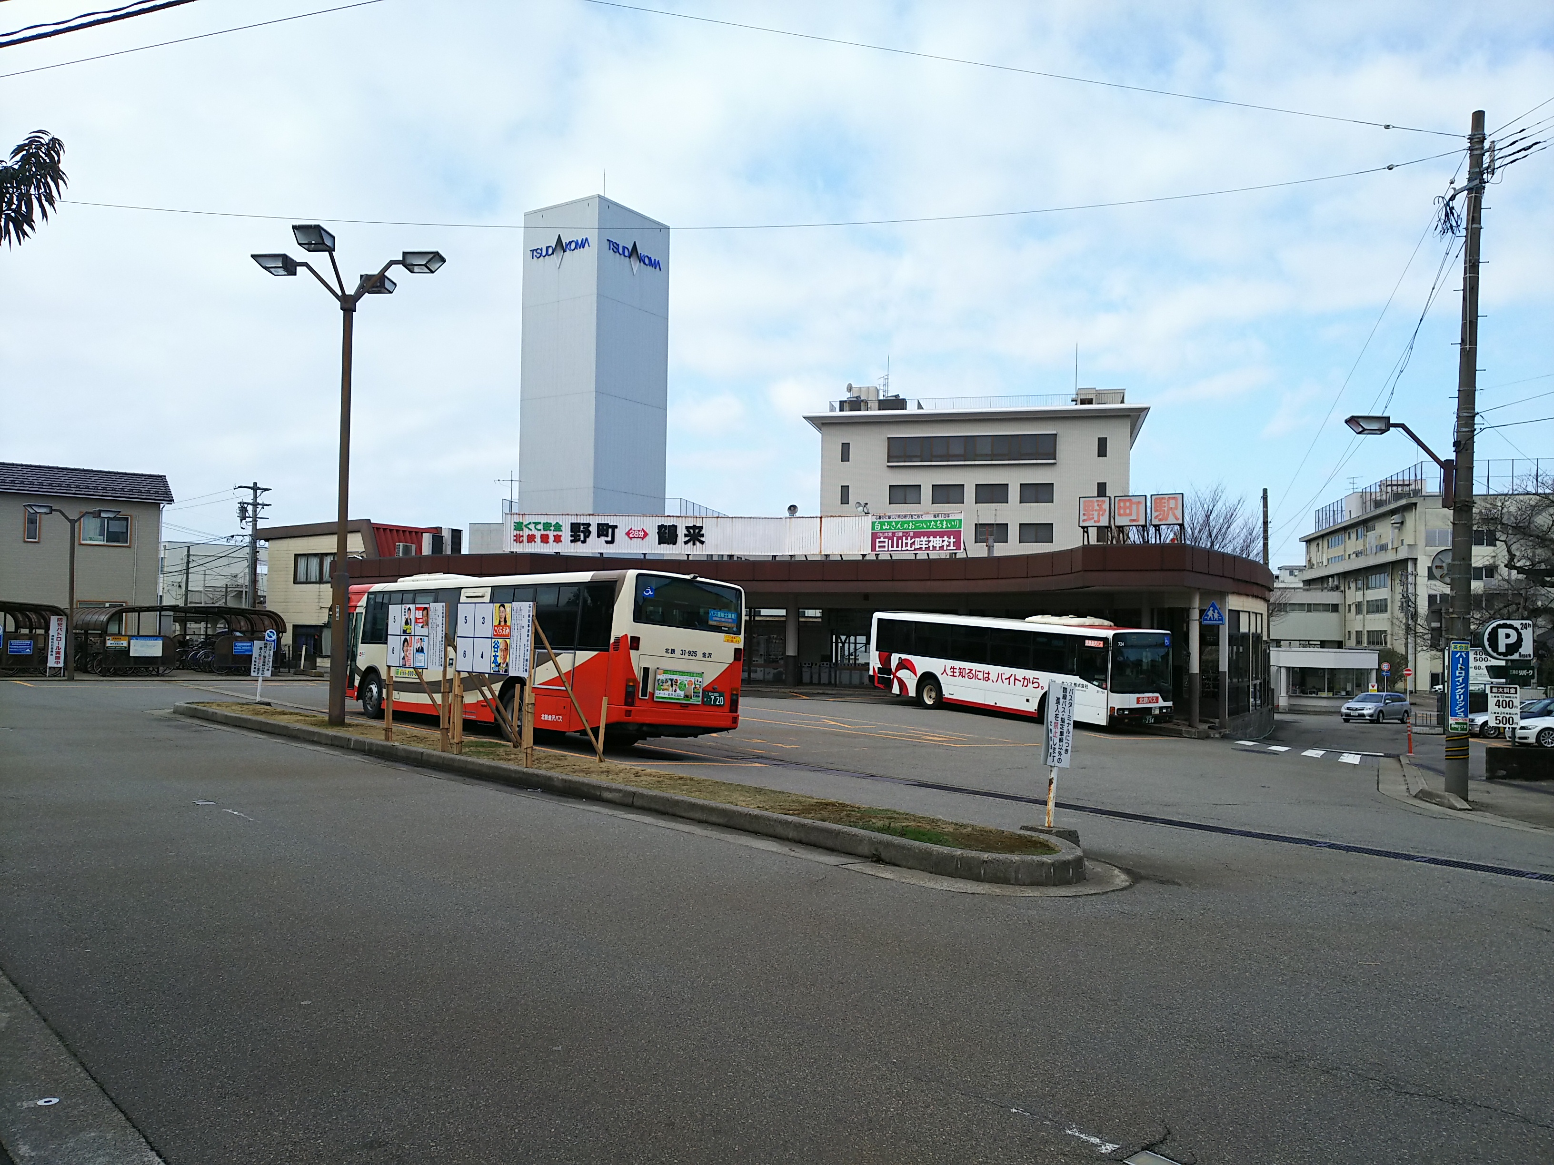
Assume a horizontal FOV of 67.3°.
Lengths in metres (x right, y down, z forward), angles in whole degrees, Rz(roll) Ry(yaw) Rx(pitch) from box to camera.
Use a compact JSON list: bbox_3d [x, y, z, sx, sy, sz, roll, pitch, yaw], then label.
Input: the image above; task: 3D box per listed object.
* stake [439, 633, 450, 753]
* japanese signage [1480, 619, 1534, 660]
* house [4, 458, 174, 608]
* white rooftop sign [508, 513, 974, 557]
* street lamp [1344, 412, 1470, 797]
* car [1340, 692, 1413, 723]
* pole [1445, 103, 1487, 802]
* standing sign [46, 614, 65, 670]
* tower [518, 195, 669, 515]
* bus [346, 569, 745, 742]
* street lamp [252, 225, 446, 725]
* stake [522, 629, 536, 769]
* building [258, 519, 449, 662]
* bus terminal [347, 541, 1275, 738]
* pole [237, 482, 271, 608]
[{"bbox_3d":[-4.460,1.470,15.750,0.090,1.660,0.100,3,-3,-44],"label":"stake"},{"bbox_3d":[13.360,1.041,21.300,0.900,0.730,0.140,1,-2,5],"label":"japanese signage"},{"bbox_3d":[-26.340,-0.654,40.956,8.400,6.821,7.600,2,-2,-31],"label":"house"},{"bbox_3d":[-1.745,-1.798,43.000,16.900,1.420,0.200,1,-2,5],"label":"white rooftop sign"},{"bbox_3d":[9.584,0.316,17.805,1.930,5.841,0.450,1,-2,3],"label":"street lamp"},{"bbox_3d":[29.957,6.276,58.300,4.400,1.480,1.700,2,-3,-37],"label":"car"},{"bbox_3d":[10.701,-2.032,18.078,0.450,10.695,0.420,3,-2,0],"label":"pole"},{"bbox_3d":[-21.810,1.818,35.300,0.500,1.680,0.070,2,-2,-31],"label":"standing sign"},{"bbox_3d":[-14.638,-11.640,93.011,8.091,34.879,8.091,0,-2,35],"label":"tower"},{"bbox_3d":[-4.999,1.382,22.092,2.360,2.950,10.600,7,-6,-42],"label":"bus"},{"bbox_3d":[-6.957,-1.540,18.751,3.050,7.639,3.050,1,-2,-5],"label":"street lamp"},{"bbox_3d":[-3.010,1.400,14.250,0.100,1.700,0.120,3,-3,-44],"label":"stake"},{"bbox_3d":[-18.710,0.757,51.996,9.200,6.300,5.000,-1,-3,38],"label":"building"},{"bbox_3d":[0.609,1.865,43.910,31.500,5.100,16.500,0,-2,31],"label":"bus terminal"},{"bbox_3d":[-25.621,-0.573,57.026,1.800,8.671,0.600,2,-2,-27],"label":"pole"}]

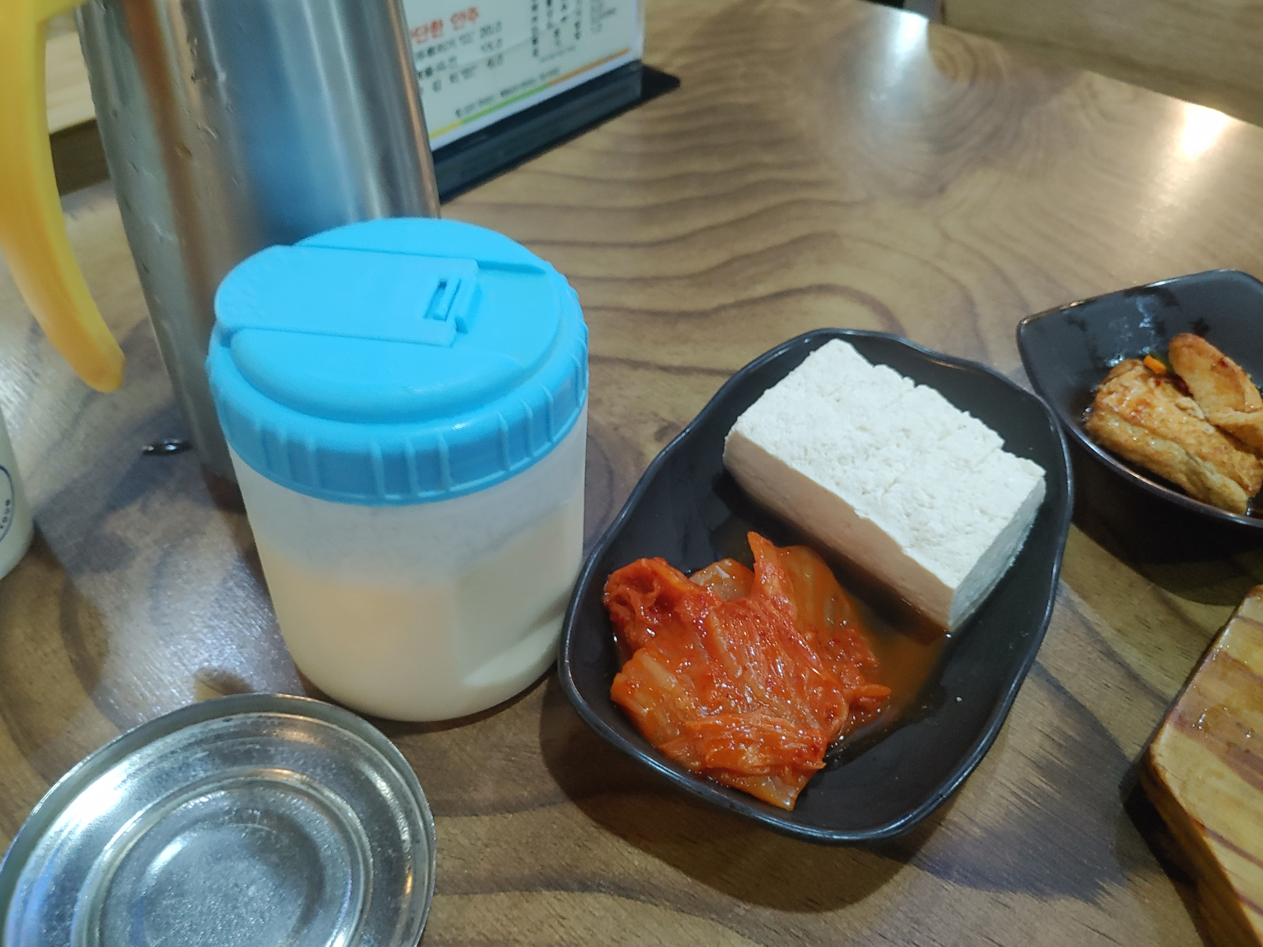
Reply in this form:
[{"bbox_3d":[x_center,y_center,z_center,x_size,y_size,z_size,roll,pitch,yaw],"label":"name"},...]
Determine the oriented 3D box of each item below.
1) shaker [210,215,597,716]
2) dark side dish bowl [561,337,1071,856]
[{"bbox_3d":[-0.059,0.000,0.264,0.092,0.115,0.091,5,44,1],"label":"shaker"},{"bbox_3d":[0.066,0.026,0.306,0.127,0.032,0.209,22,46,17],"label":"dark side dish bowl"}]

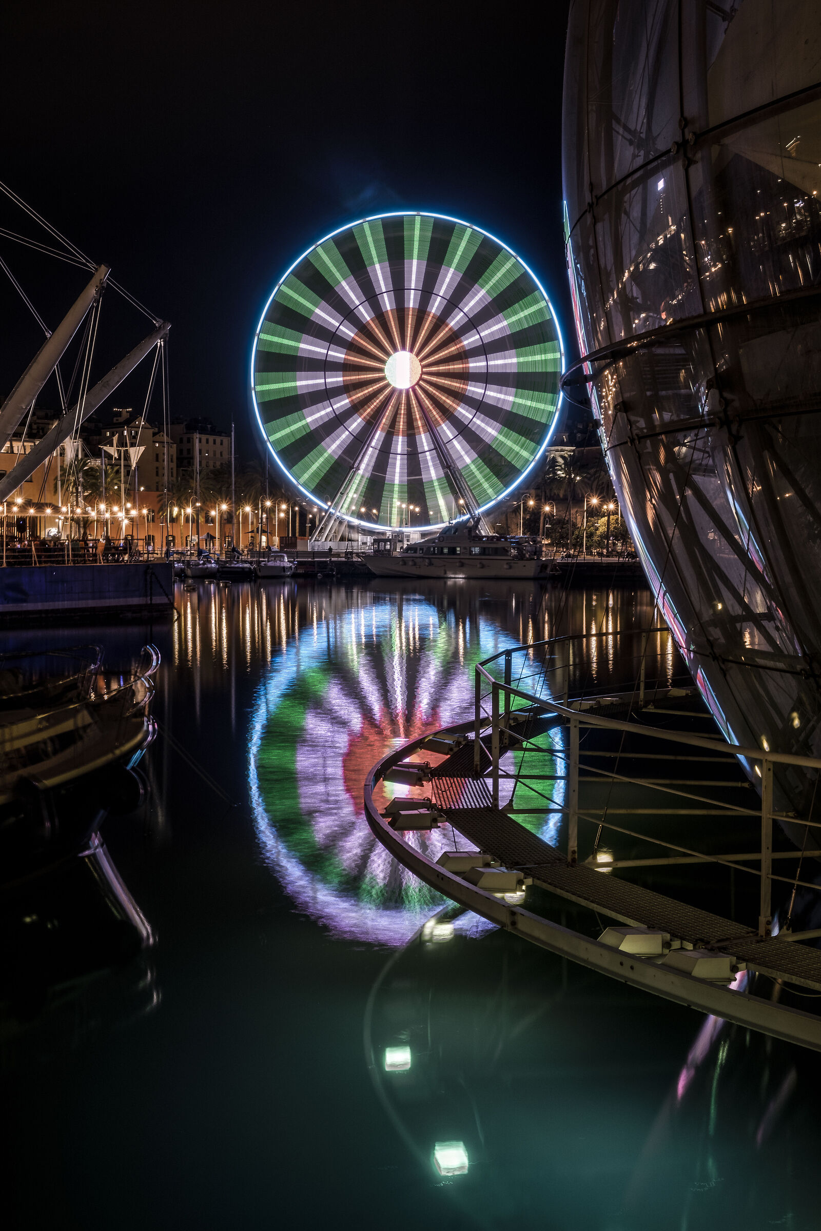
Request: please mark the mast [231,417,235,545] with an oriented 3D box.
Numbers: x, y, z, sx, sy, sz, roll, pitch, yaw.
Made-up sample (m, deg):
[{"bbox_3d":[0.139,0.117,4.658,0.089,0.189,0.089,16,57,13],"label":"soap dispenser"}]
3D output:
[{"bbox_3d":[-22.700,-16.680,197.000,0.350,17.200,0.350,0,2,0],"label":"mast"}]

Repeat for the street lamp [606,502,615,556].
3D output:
[{"bbox_3d":[27.970,-12.110,214.000,1.400,8.000,0.600,0,2,0],"label":"street lamp"}]

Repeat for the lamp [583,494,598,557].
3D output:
[{"bbox_3d":[24.320,-12.160,208.000,1.900,8.600,0.600,0,2,0],"label":"lamp"}]

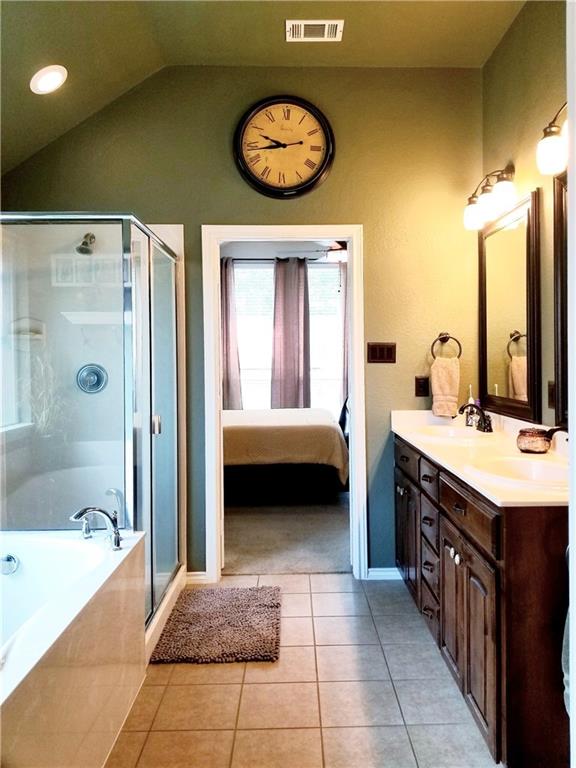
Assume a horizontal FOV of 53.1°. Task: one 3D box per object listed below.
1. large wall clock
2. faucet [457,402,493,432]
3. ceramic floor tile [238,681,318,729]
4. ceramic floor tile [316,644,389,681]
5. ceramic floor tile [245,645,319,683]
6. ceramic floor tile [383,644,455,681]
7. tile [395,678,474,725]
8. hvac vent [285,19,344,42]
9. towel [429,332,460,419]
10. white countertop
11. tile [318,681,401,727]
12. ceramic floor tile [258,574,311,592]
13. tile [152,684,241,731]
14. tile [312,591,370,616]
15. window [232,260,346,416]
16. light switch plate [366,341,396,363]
[{"bbox_3d":[-0.021,-1.363,3.340,0.587,0.587,0.065,-1,2,0],"label":"large wall clock"},{"bbox_3d":[1.037,0.190,3.147,0.165,0.148,0.160,-1,3,0],"label":"faucet"},{"bbox_3d":[-0.033,1.232,2.212,0.303,0.010,0.303,-1,2,1],"label":"ceramic floor tile"},{"bbox_3d":[0.275,1.218,2.514,0.303,0.010,0.303,-1,2,1],"label":"ceramic floor tile"},{"bbox_3d":[-0.025,1.255,2.576,0.303,0.012,0.302,-1,3,0],"label":"ceramic floor tile"},{"bbox_3d":[0.572,1.211,2.530,0.280,0.010,0.298,-1,2,0],"label":"ceramic floor tile"},{"bbox_3d":[0.585,1.258,2.276,0.296,0.012,0.297,-1,3,0],"label":"tile"},{"bbox_3d":[0.141,-1.833,2.997,0.295,0.015,0.200,-1,3,0],"label":"hvac vent"},{"bbox_3d":[0.940,-0.048,3.432,0.185,0.495,0.100,-1,3,0],"label":"towel"},{"bbox_3d":[0.903,0.259,2.600,0.555,0.125,1.800,-1,3,0],"label":"white countertop"},{"bbox_3d":[0.280,1.264,2.276,0.306,0.012,0.300,-1,3,0],"label":"tile"},{"bbox_3d":[-0.022,1.193,3.427,0.303,0.010,0.295,-1,2,1],"label":"ceramic floor tile"},{"bbox_3d":[-0.338,1.236,2.215,0.303,0.010,0.303,-1,2,1],"label":"tile"},{"bbox_3d":[0.279,1.191,3.135,0.304,0.010,0.298,-1,2,0],"label":"tile"},{"bbox_3d":[0.021,-0.532,7.187,1.460,2.000,0.100,-1,2,1],"label":"window"},{"bbox_3d":[0.556,-0.185,3.411,0.166,0.123,0.010,-1,2,0],"label":"light switch plate"}]

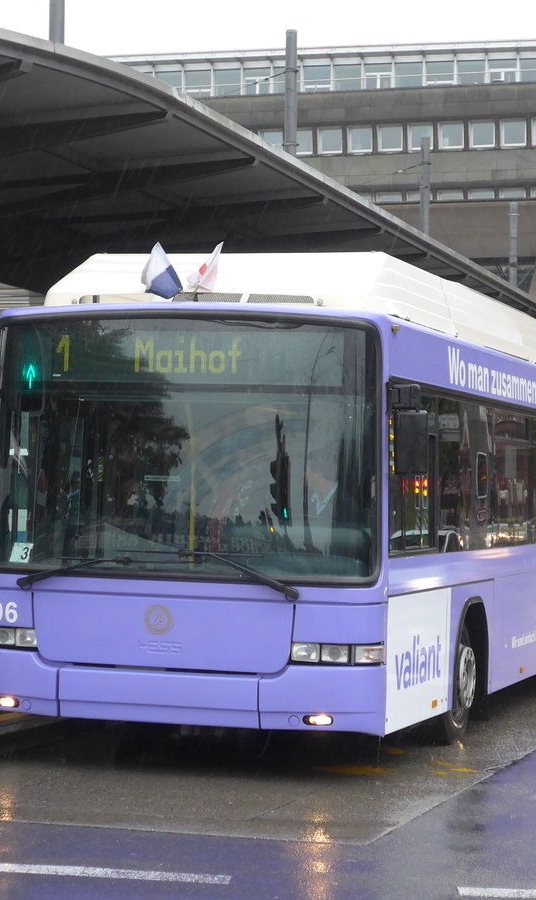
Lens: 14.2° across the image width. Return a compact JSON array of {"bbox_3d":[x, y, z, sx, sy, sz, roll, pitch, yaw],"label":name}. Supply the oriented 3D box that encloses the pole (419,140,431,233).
[{"bbox_3d":[3.256,-1.866,45.000,0.240,9.300,0.240,1,-1,18],"label":"pole"}]

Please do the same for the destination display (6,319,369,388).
[{"bbox_3d":[-0.517,-0.584,13.004,2.320,0.400,0.200,1,-1,18],"label":"destination display"}]

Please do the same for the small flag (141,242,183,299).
[{"bbox_3d":[-0.656,-1.106,13.245,0.260,0.340,0.170,1,-1,18],"label":"small flag"}]

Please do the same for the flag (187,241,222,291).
[{"bbox_3d":[-0.391,-1.125,13.245,0.230,0.310,0.160,1,-1,18],"label":"flag"}]

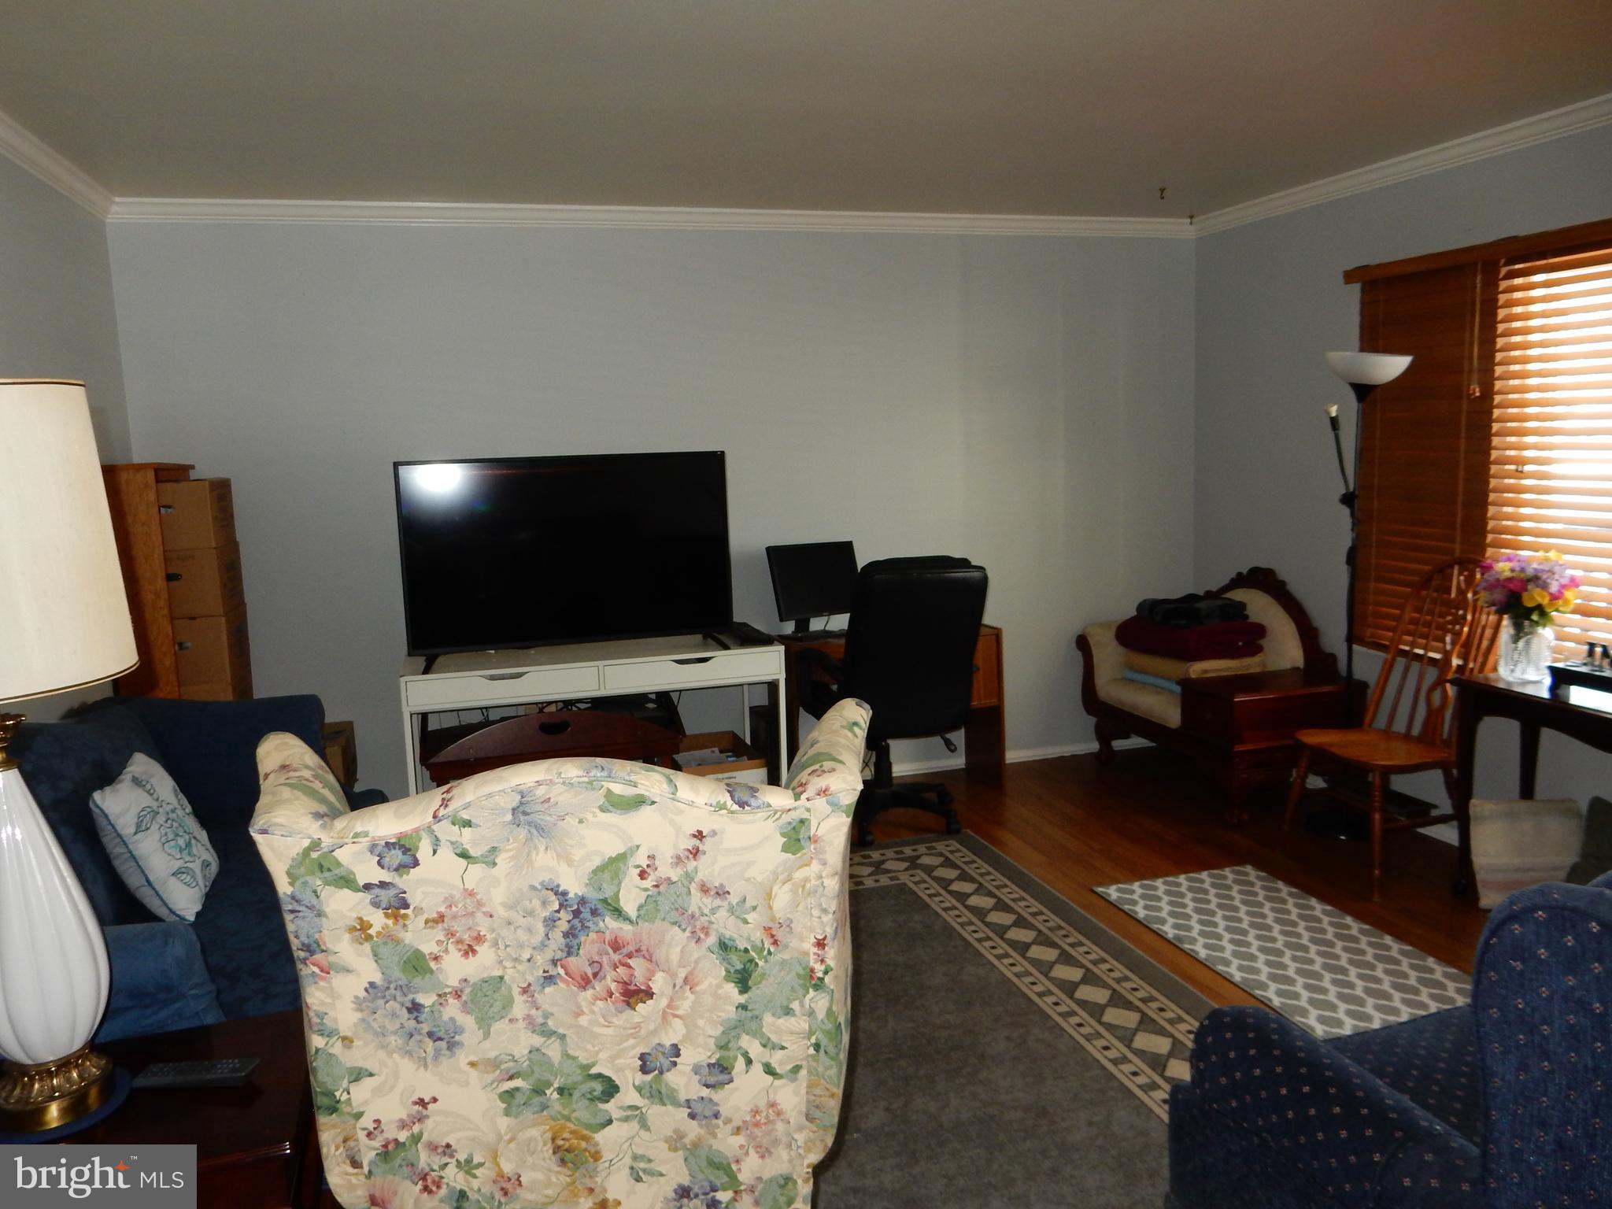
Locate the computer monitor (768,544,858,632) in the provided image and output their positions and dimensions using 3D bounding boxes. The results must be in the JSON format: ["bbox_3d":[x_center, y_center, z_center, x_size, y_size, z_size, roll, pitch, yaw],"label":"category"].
[{"bbox_3d":[0.030,-0.060,4.688,0.400,0.370,0.180,-6,9,-27],"label":"computer monitor"}]

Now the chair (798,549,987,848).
[{"bbox_3d":[0.336,0.327,4.446,0.660,1.080,0.690,-5,9,-20],"label":"chair"}]

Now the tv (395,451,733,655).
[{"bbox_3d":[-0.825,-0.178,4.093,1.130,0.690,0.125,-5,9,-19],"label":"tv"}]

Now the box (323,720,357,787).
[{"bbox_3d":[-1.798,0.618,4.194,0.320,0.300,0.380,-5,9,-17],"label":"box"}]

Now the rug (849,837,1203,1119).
[{"bbox_3d":[0.016,1.119,2.787,2.150,0.010,2.850,-5,9,-17],"label":"rug"}]

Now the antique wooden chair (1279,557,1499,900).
[{"bbox_3d":[1.934,0.377,3.841,0.550,1.030,0.480,-5,9,-20],"label":"antique wooden chair"}]

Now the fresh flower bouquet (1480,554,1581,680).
[{"bbox_3d":[2.203,0.029,3.553,0.270,0.385,0.270,-5,9,-17],"label":"fresh flower bouquet"}]

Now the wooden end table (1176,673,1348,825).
[{"bbox_3d":[1.812,0.552,4.640,0.510,0.490,0.320,-5,9,-17],"label":"wooden end table"}]

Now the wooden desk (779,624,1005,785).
[{"bbox_3d":[0.321,0.453,4.870,0.930,0.710,0.410,-5,9,-17],"label":"wooden desk"}]

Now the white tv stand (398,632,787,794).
[{"bbox_3d":[-0.783,0.541,4.365,1.320,0.767,0.590,-5,9,-17],"label":"white tv stand"}]

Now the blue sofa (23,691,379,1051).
[{"bbox_3d":[-1.443,0.733,2.795,0.820,0.910,1.450,-4,9,-11],"label":"blue sofa"}]

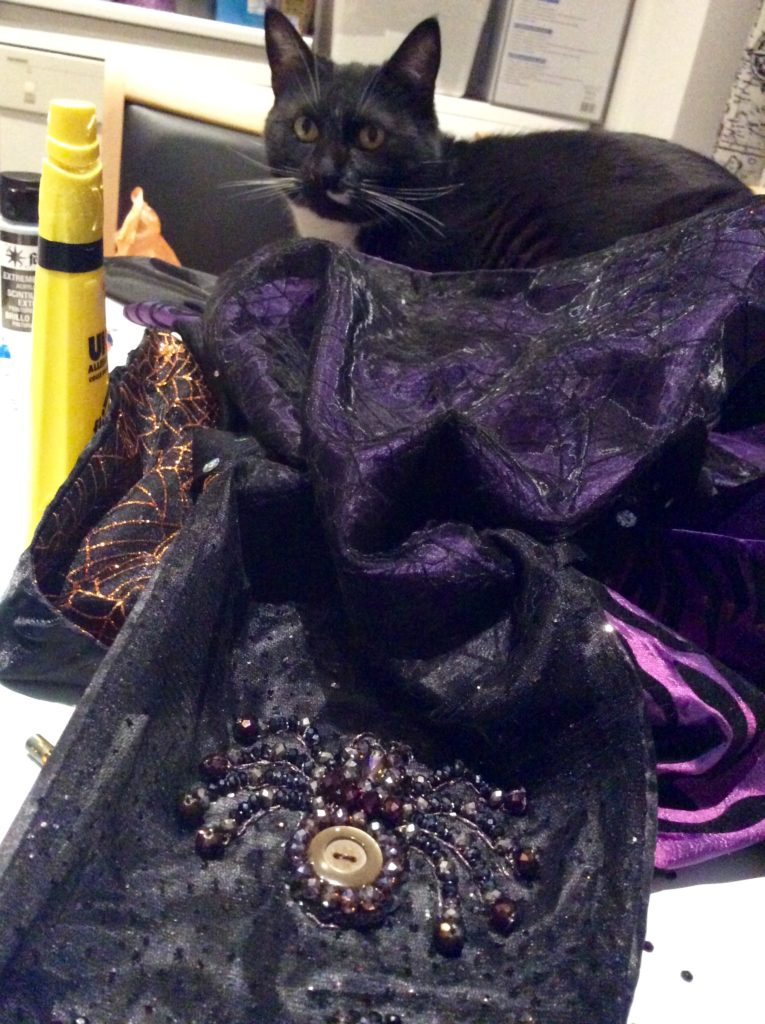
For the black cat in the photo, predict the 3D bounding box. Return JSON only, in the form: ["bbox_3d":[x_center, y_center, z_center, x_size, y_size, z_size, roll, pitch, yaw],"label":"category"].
[{"bbox_3d":[0.102,-0.215,0.669,0.390,0.193,0.180,-5,28,-28],"label":"black cat"}]

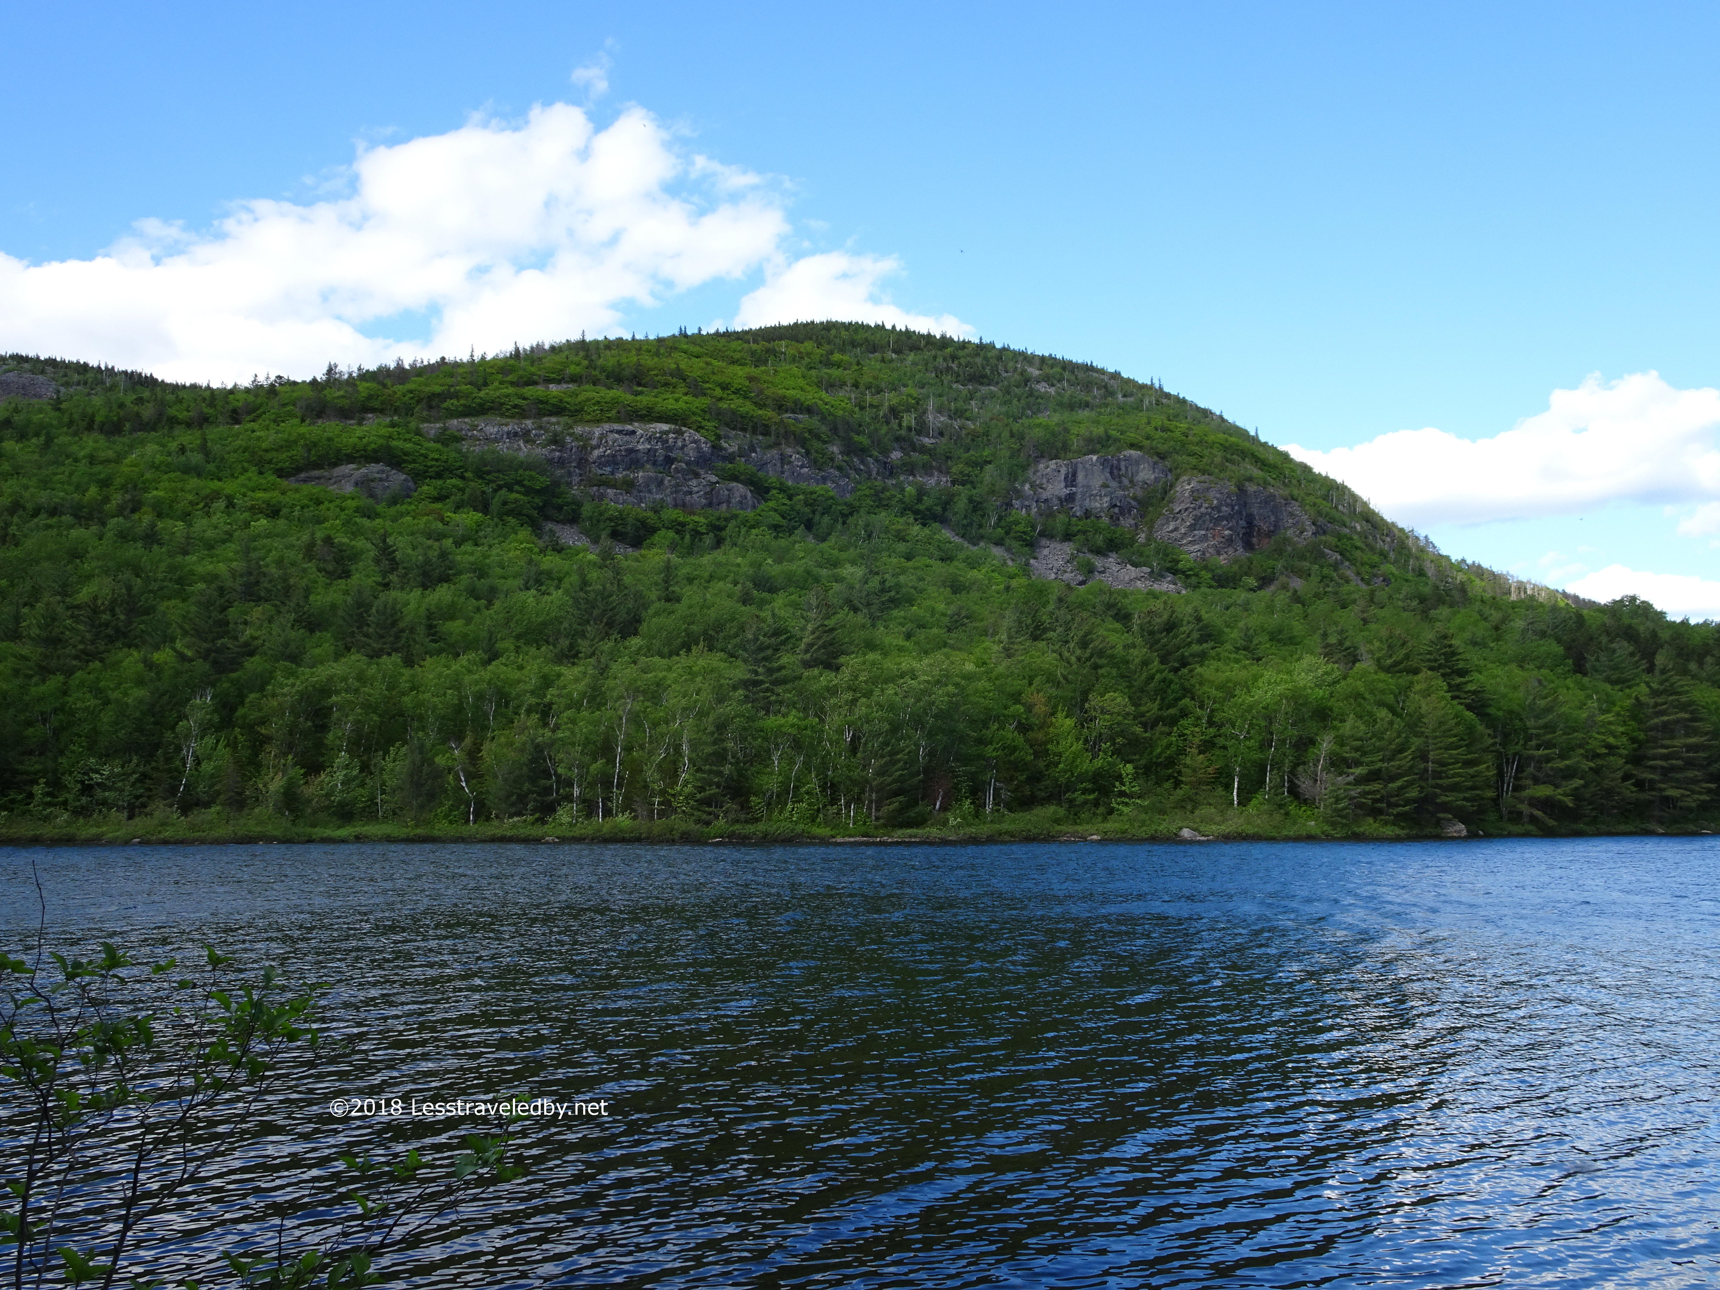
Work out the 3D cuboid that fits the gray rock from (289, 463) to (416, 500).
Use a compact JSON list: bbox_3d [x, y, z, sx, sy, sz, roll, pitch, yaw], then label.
[{"bbox_3d":[-122.824,-39.369,385.000,28.500,9.500,13.000,1,-6,-11],"label":"gray rock"}]

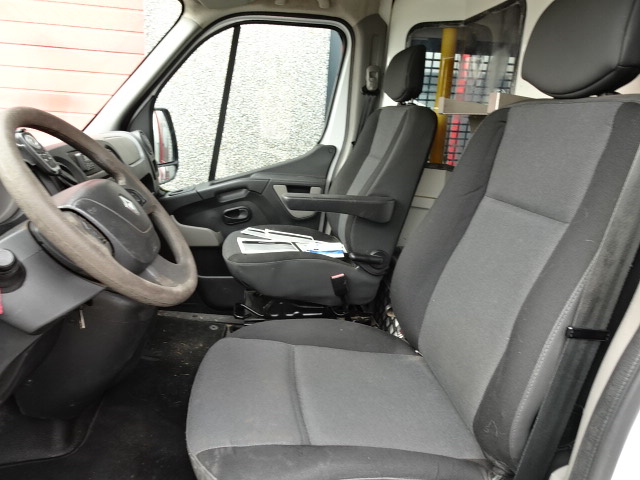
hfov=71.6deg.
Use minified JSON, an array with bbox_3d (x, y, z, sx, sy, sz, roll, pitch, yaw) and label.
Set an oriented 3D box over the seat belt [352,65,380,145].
[{"bbox_3d":[0.217,-0.630,2.070,0.115,0.360,0.070,-1,16,-9],"label":"seat belt"}]

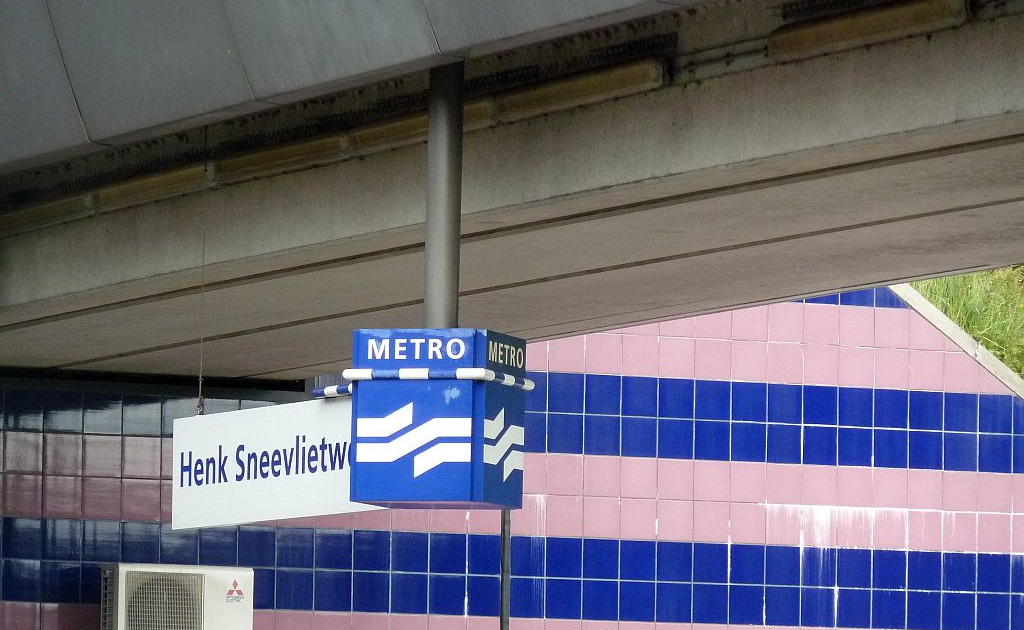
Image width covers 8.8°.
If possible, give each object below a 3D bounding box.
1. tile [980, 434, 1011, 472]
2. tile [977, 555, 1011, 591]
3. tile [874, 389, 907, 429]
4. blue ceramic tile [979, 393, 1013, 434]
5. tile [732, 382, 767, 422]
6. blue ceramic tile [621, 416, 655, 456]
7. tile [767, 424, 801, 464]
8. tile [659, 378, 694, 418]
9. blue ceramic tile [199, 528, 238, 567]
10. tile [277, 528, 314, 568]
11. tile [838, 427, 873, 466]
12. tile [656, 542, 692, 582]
[{"bbox_3d":[2.841,0.816,39.176,0.233,0.230,0.012,3,-5,-27],"label":"tile"},{"bbox_3d":[2.908,1.558,40.176,0.236,0.236,0.010,3,-5,-26],"label":"tile"},{"bbox_3d":[2.212,0.550,38.874,0.233,0.230,0.012,3,-5,-27],"label":"tile"},{"bbox_3d":[2.911,0.595,40.111,0.230,0.230,0.012,3,-5,-26],"label":"blue ceramic tile"},{"bbox_3d":[1.385,0.510,39.043,0.237,0.237,0.012,3,-5,-27],"label":"tile"},{"bbox_3d":[0.738,0.712,38.969,0.234,0.234,0.010,3,-5,-26],"label":"blue ceramic tile"},{"bbox_3d":[1.571,0.746,38.537,0.233,0.230,0.012,3,-5,-27],"label":"tile"},{"bbox_3d":[0.942,0.482,38.235,0.233,0.230,0.012,3,-5,-27],"label":"tile"},{"bbox_3d":[-1.675,1.310,37.852,0.230,0.230,0.012,3,-5,-26],"label":"blue ceramic tile"},{"bbox_3d":[-1.236,1.325,37.941,0.234,0.234,0.010,3,-5,-26],"label":"tile"},{"bbox_3d":[2.042,0.788,39.679,0.230,0.230,0.012,3,-5,-26],"label":"tile"},{"bbox_3d":[0.936,1.427,38.364,0.227,0.223,0.010,3,-5,-26],"label":"tile"}]

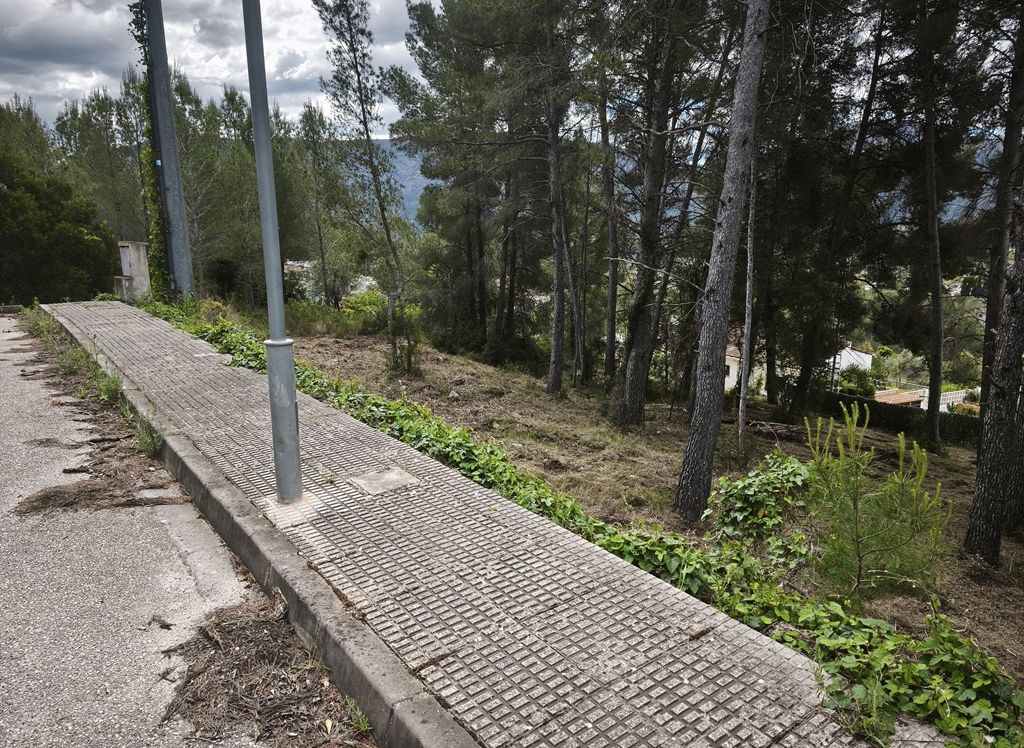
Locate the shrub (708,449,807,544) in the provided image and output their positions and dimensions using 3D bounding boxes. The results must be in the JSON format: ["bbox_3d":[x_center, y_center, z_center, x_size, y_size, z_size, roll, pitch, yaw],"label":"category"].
[{"bbox_3d":[1.420,0.715,3.951,0.562,0.569,0.506,6,15,21],"label":"shrub"}]

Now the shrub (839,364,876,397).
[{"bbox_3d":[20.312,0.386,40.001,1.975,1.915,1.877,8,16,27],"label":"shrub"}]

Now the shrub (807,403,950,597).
[{"bbox_3d":[1.752,0.613,3.253,0.582,0.974,0.547,9,17,29],"label":"shrub"}]

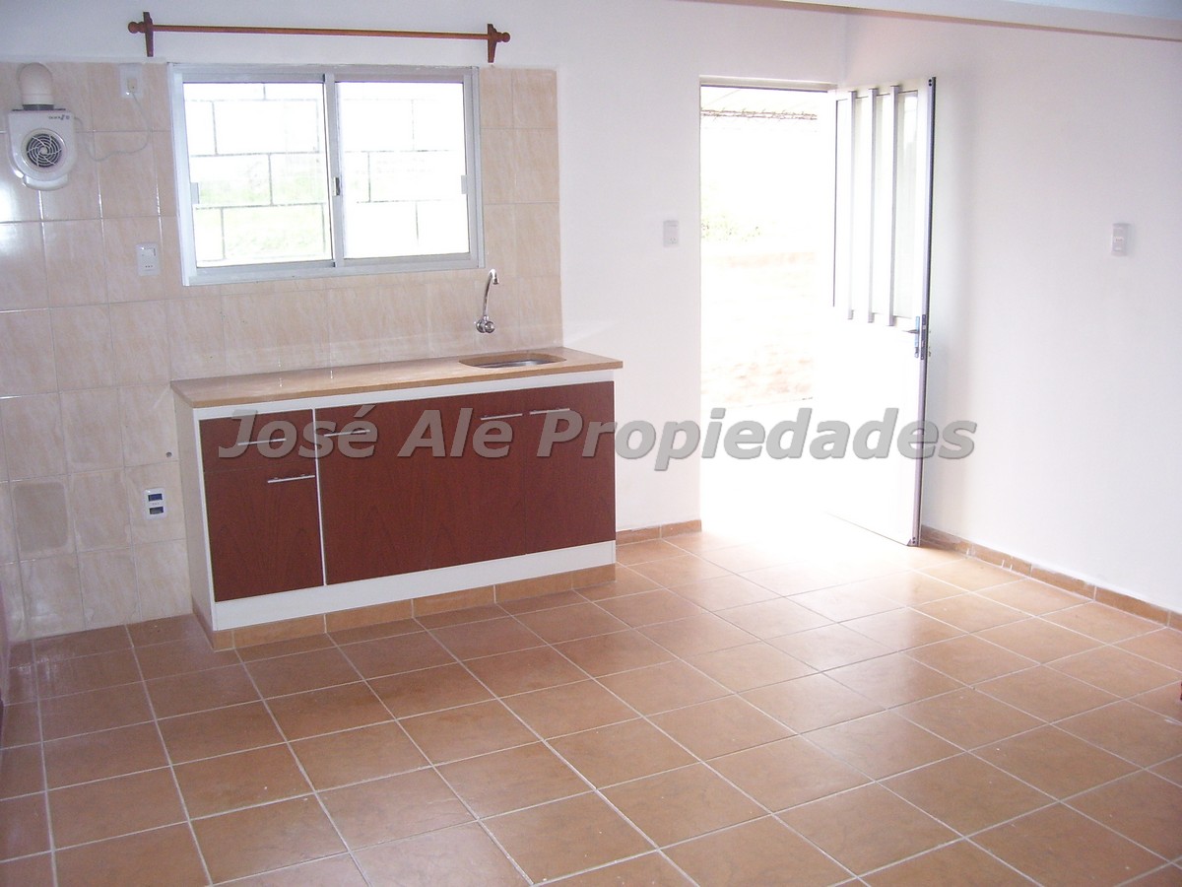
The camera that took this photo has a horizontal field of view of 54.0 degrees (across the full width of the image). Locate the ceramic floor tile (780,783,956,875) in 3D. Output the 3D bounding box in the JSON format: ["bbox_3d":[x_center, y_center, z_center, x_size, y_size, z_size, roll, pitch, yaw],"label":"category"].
[{"bbox_3d":[0.684,0.950,2.867,0.330,0.010,0.330,-7,13,-26],"label":"ceramic floor tile"}]

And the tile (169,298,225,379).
[{"bbox_3d":[-1.449,-0.385,4.280,0.200,0.300,0.010,-7,13,-25],"label":"tile"}]

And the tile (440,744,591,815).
[{"bbox_3d":[-0.210,0.909,3.145,0.330,0.009,0.330,-7,13,-26],"label":"tile"}]

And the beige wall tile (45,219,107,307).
[{"bbox_3d":[-1.800,-0.633,4.059,0.200,0.300,0.010,-7,13,-26],"label":"beige wall tile"}]

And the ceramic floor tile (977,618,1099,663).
[{"bbox_3d":[1.561,0.689,4.044,0.330,0.010,0.330,-7,13,-26],"label":"ceramic floor tile"}]

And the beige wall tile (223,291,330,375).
[{"bbox_3d":[-1.190,-0.423,4.431,0.406,0.298,0.010,-7,13,-27],"label":"beige wall tile"}]

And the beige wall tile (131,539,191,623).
[{"bbox_3d":[-1.621,0.523,4.403,0.200,0.300,0.010,-7,13,-26],"label":"beige wall tile"}]

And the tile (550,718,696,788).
[{"bbox_3d":[0.089,0.873,3.281,0.327,0.010,0.327,-7,13,-25],"label":"tile"}]

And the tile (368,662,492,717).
[{"bbox_3d":[-0.515,0.795,3.731,0.330,0.009,0.330,-7,13,-26],"label":"tile"}]

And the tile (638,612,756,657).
[{"bbox_3d":[0.374,0.688,4.156,0.327,0.010,0.327,-7,13,-25],"label":"tile"}]

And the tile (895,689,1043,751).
[{"bbox_3d":[1.135,0.826,3.458,0.329,0.010,0.329,-7,13,-26],"label":"tile"}]

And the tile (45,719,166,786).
[{"bbox_3d":[-1.383,0.887,3.305,0.330,0.009,0.330,-7,13,-26],"label":"tile"}]

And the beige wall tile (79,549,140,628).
[{"bbox_3d":[-1.790,0.544,4.315,0.200,0.300,0.008,-7,13,-26],"label":"beige wall tile"}]

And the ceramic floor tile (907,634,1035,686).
[{"bbox_3d":[1.265,0.723,3.881,0.330,0.009,0.330,-7,13,-26],"label":"ceramic floor tile"}]

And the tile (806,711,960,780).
[{"bbox_3d":[0.824,0.853,3.286,0.327,0.010,0.327,-7,13,-25],"label":"tile"}]

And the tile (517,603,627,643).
[{"bbox_3d":[-0.069,0.669,4.327,0.330,0.010,0.330,-7,13,-26],"label":"tile"}]

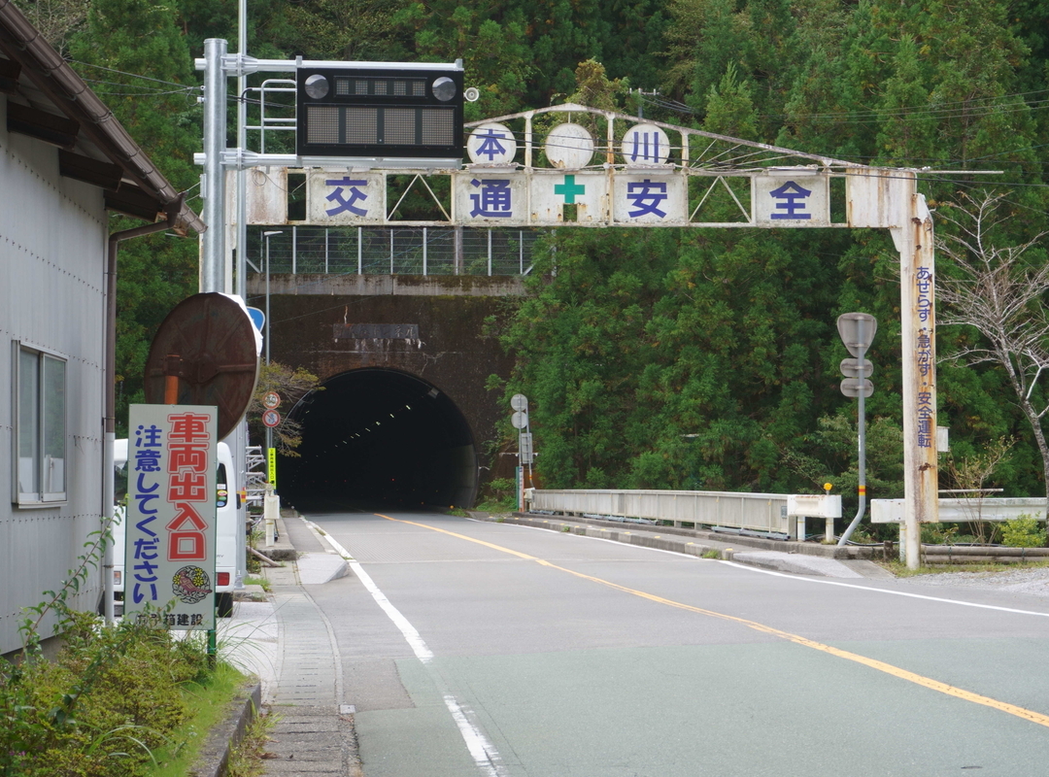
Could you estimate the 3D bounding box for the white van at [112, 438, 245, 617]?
[{"bbox_3d":[-3.930,1.480,26.500,1.475,1.875,3.395,0,-2,-9],"label":"white van"}]

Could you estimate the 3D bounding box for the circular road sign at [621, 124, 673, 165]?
[{"bbox_3d":[1.917,-3.772,38.272,0.766,0.757,0.080,0,-2,-3],"label":"circular road sign"}]

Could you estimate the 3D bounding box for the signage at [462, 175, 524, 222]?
[{"bbox_3d":[-0.513,-2.968,38.119,1.098,0.761,0.100,0,-2,-3],"label":"signage"}]

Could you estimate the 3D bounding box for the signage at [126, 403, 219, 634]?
[{"bbox_3d":[-2.203,0.806,15.150,0.550,1.400,0.040,1,-2,-5],"label":"signage"}]

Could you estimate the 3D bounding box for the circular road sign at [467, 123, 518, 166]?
[{"bbox_3d":[-0.509,-3.782,38.138,0.771,0.770,0.080,0,-2,-3],"label":"circular road sign"}]

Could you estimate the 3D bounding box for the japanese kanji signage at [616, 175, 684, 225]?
[{"bbox_3d":[1.954,-2.963,38.255,1.148,0.779,0.100,0,-2,-3],"label":"japanese kanji signage"}]

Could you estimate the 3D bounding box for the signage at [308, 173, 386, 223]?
[{"bbox_3d":[-2.773,-2.962,37.995,1.216,0.782,0.100,0,-2,-3],"label":"signage"}]

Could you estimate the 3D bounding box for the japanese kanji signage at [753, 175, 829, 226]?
[{"bbox_3d":[4.206,-2.965,38.379,1.228,0.782,0.100,0,-2,-3],"label":"japanese kanji signage"}]

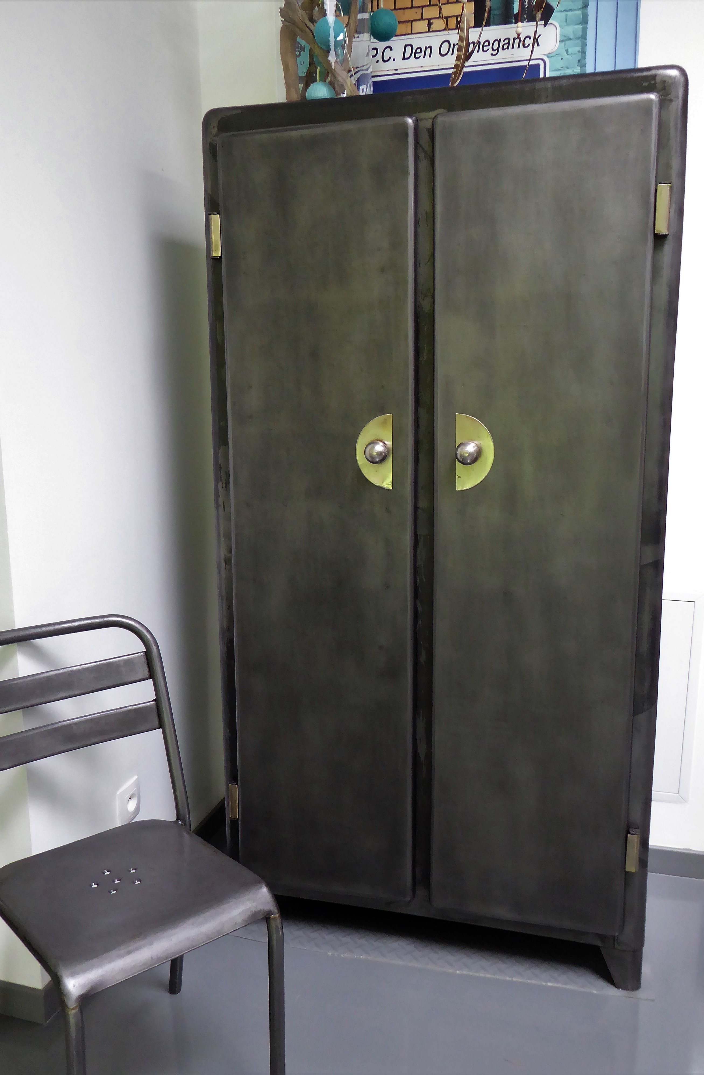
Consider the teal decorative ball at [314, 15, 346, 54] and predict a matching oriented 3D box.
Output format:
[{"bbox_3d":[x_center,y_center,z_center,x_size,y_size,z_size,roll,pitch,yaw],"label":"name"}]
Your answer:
[{"bbox_3d":[-0.045,-1.034,1.853,0.066,0.066,0.066,-1,10,0],"label":"teal decorative ball"}]

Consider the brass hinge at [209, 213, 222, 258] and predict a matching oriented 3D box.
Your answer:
[{"bbox_3d":[-0.284,-0.632,1.891,0.023,0.087,0.016,2,10,16],"label":"brass hinge"}]

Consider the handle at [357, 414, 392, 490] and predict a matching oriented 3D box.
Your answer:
[{"bbox_3d":[0.040,-0.174,1.846,0.077,0.157,0.050,2,10,16],"label":"handle"}]

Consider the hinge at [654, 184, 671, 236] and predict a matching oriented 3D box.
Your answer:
[{"bbox_3d":[0.568,-0.598,1.645,0.024,0.089,0.016,2,10,16],"label":"hinge"}]

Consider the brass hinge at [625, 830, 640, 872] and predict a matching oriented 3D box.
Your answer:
[{"bbox_3d":[0.581,0.646,1.861,0.025,0.093,0.016,2,10,16],"label":"brass hinge"}]

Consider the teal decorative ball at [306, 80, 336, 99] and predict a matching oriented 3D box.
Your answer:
[{"bbox_3d":[-0.066,-0.930,1.909,0.064,0.064,0.064,-1,10,0],"label":"teal decorative ball"}]

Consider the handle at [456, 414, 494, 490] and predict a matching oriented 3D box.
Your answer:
[{"bbox_3d":[0.241,-0.167,1.787,0.076,0.155,0.050,2,10,16],"label":"handle"}]

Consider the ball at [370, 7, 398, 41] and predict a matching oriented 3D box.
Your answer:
[{"bbox_3d":[0.070,-1.133,1.991,0.064,0.064,0.064,-1,10,0],"label":"ball"}]

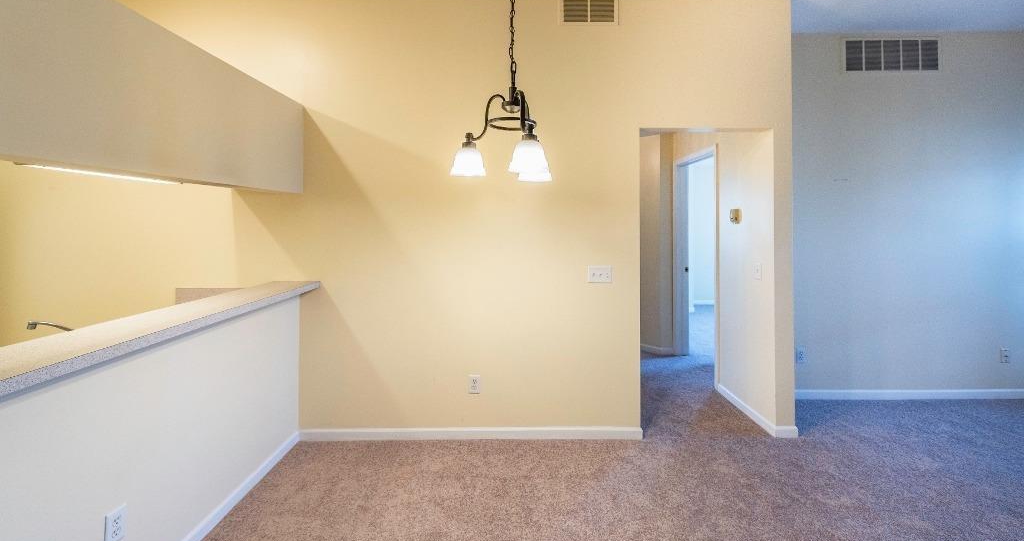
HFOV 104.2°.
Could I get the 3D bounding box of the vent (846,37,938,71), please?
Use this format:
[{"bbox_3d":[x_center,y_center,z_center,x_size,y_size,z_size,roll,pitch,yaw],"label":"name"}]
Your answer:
[{"bbox_3d":[3.137,-1.772,3.280,0.800,0.290,0.030,0,4,0],"label":"vent"}]

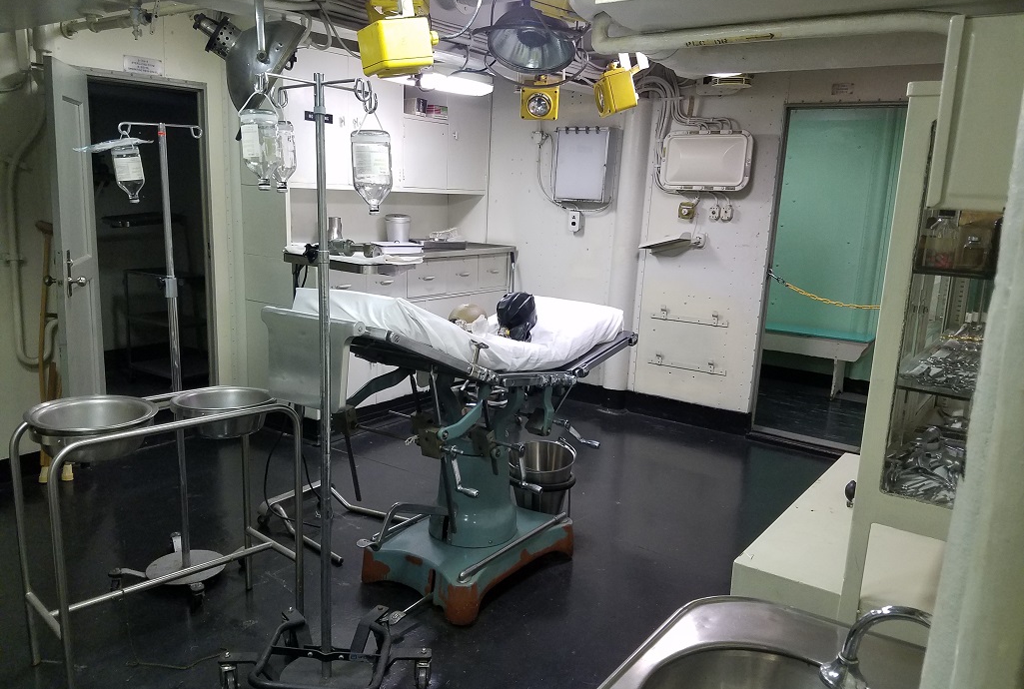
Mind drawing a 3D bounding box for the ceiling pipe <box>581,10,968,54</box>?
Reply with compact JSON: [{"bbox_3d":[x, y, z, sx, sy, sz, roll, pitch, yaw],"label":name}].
[{"bbox_3d":[0.837,-1.098,2.702,1.290,0.105,0.100,11,14,35],"label":"ceiling pipe"}]

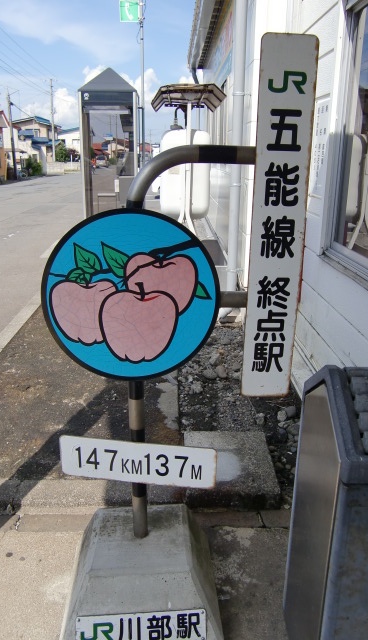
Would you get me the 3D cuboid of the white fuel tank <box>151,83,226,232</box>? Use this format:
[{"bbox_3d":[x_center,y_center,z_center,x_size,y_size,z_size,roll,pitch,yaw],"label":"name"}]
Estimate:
[{"bbox_3d":[0.021,-1.087,4.900,0.620,1.980,1.300,0,17,-1],"label":"white fuel tank"}]

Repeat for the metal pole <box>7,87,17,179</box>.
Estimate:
[{"bbox_3d":[-10.677,-11.421,32.056,0.250,5.400,0.250,0,18,-2],"label":"metal pole"}]

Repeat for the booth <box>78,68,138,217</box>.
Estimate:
[{"bbox_3d":[-1.199,-2.667,8.616,0.900,2.700,0.880,0,18,-2],"label":"booth"}]

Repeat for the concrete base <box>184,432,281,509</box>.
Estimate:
[{"bbox_3d":[0.225,0.741,2.646,0.445,0.095,0.570,0,18,-2],"label":"concrete base"}]

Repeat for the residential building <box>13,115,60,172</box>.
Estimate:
[{"bbox_3d":[-16.030,-19.640,57.310,4.900,5.700,7.000,0,18,-2],"label":"residential building"}]

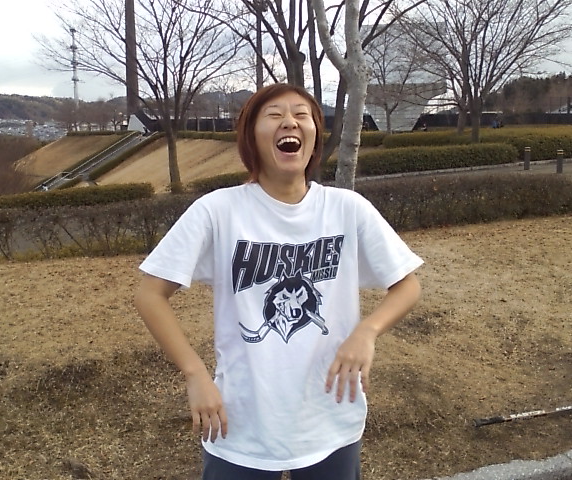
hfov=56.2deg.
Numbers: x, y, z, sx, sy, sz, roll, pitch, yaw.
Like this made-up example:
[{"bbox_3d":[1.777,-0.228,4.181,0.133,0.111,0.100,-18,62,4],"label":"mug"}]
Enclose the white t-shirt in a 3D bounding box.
[{"bbox_3d":[-0.013,0.195,1.335,0.670,0.680,0.280,-1,12,-5],"label":"white t-shirt"}]

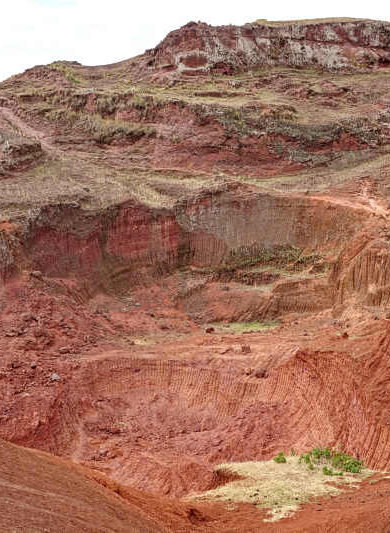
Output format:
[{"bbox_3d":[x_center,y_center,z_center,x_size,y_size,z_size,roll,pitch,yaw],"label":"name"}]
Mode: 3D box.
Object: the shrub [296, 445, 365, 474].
[{"bbox_3d":[4.036,5.749,22.500,2.000,0.600,1.300,0,6,0],"label":"shrub"}]

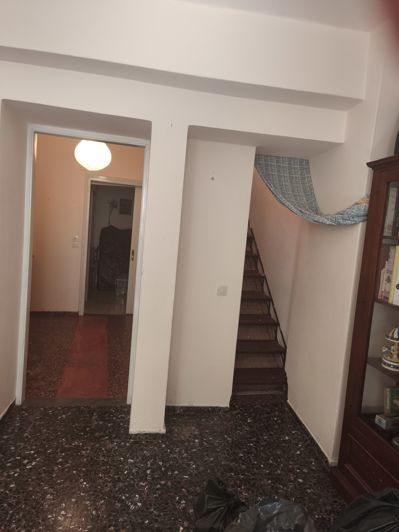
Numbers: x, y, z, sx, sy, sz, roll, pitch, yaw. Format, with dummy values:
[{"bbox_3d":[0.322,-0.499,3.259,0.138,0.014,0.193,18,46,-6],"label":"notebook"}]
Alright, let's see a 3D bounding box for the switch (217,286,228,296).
[{"bbox_3d":[0.186,0.204,2.840,0.083,0.081,0.015,4,4,-8],"label":"switch"}]

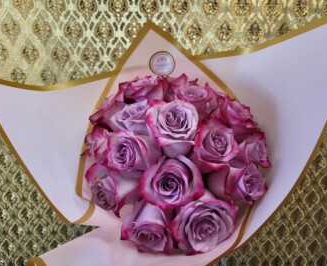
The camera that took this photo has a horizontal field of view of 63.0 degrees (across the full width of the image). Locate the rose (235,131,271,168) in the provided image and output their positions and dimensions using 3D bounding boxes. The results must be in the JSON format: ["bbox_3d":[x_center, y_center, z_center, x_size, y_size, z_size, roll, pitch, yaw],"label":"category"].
[{"bbox_3d":[0.120,0.022,0.360,0.052,0.052,0.052,-8,11,30],"label":"rose"}]

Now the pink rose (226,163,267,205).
[{"bbox_3d":[0.105,0.065,0.345,0.054,0.054,0.054,9,19,42],"label":"pink rose"}]

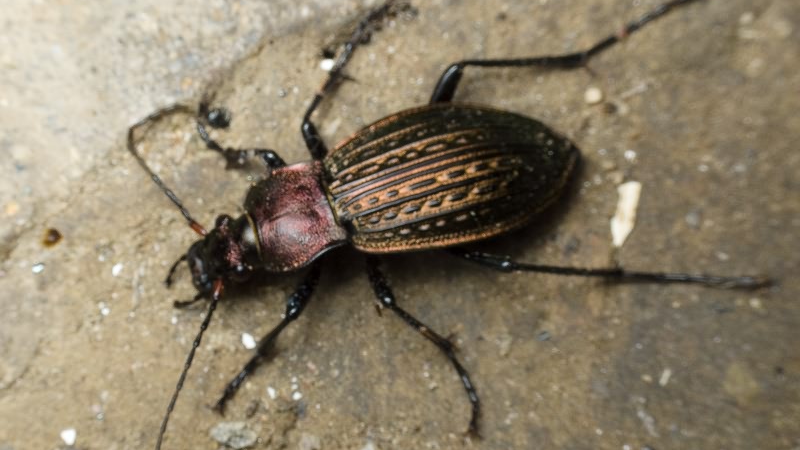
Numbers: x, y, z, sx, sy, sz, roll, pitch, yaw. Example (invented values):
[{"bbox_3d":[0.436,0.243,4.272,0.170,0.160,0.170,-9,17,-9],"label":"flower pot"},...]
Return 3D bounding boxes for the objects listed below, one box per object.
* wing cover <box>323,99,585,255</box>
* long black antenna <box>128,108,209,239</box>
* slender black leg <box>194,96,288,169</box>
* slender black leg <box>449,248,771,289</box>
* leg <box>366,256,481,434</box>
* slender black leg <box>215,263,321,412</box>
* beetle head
[{"bbox_3d":[0.003,-0.003,0.087,0.015,0.005,0.009,-12,68,-10],"label":"wing cover"},{"bbox_3d":[-0.015,-0.003,0.089,0.005,0.002,0.010,-4,66,-7],"label":"long black antenna"},{"bbox_3d":[-0.011,-0.006,0.091,0.009,0.004,0.003,43,69,13],"label":"slender black leg"},{"bbox_3d":[0.014,0.003,0.089,0.022,0.004,0.002,3,66,-4],"label":"slender black leg"},{"bbox_3d":[0.002,0.007,0.086,0.003,0.004,0.013,-35,74,-18],"label":"leg"},{"bbox_3d":[-0.008,0.007,0.085,0.002,0.004,0.011,32,67,9],"label":"slender black leg"},{"bbox_3d":[-0.011,0.002,0.086,0.005,0.003,0.004,-34,73,-5],"label":"beetle head"}]

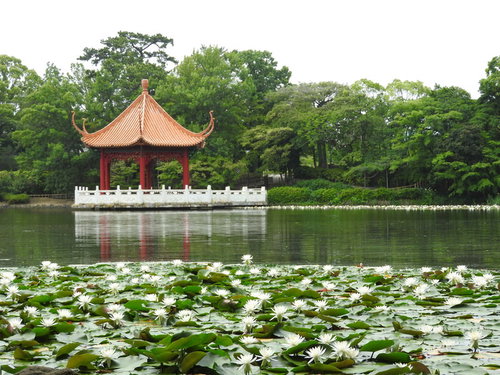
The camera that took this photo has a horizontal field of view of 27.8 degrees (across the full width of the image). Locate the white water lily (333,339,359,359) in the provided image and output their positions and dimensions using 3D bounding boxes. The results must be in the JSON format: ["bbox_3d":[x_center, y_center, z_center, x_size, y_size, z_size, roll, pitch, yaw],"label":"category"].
[{"bbox_3d":[0.650,1.110,6.886,0.177,0.110,0.170,0,0,0],"label":"white water lily"}]

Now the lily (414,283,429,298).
[{"bbox_3d":[1.798,1.080,10.620,0.145,0.140,0.145,0,0,0],"label":"lily"}]

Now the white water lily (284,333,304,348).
[{"bbox_3d":[0.327,1.123,7.419,0.147,0.102,0.147,0,0,0],"label":"white water lily"}]

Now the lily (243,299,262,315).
[{"bbox_3d":[0.020,0.937,7.964,0.143,0.103,0.143,0,0,0],"label":"lily"}]

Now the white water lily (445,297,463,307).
[{"bbox_3d":[2.110,1.179,10.460,0.168,0.080,0.168,0,0,0],"label":"white water lily"}]

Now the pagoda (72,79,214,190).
[{"bbox_3d":[-6.846,-3.054,65.000,9.100,7.900,9.500,0,0,-4],"label":"pagoda"}]

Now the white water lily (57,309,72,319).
[{"bbox_3d":[-1.688,1.146,9.200,0.146,0.076,0.146,0,0,0],"label":"white water lily"}]

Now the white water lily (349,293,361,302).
[{"bbox_3d":[0.949,0.991,9.091,0.108,0.079,0.108,0,0,0],"label":"white water lily"}]

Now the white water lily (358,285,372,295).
[{"bbox_3d":[1.076,0.955,9.418,0.133,0.082,0.133,0,0,0],"label":"white water lily"}]

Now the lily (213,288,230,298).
[{"bbox_3d":[-0.285,1.059,10.120,0.165,0.080,0.165,0,0,0],"label":"lily"}]

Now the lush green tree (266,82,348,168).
[{"bbox_3d":[5.118,-5.519,90.000,7.299,7.655,6.800,0,0,0],"label":"lush green tree"}]

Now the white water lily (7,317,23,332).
[{"bbox_3d":[-1.887,1.094,8.120,0.125,0.100,0.125,0,0,0],"label":"white water lily"}]

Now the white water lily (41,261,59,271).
[{"bbox_3d":[-2.536,0.995,12.819,0.228,0.106,0.140,0,0,0],"label":"white water lily"}]

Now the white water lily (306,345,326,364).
[{"bbox_3d":[0.382,0.966,5.829,0.118,0.097,0.118,0,0,0],"label":"white water lily"}]

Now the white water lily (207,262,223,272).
[{"bbox_3d":[-0.453,1.021,12.920,0.190,0.100,0.190,0,0,0],"label":"white water lily"}]

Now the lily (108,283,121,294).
[{"bbox_3d":[-1.474,1.099,11.020,0.130,0.110,0.130,0,0,0],"label":"lily"}]

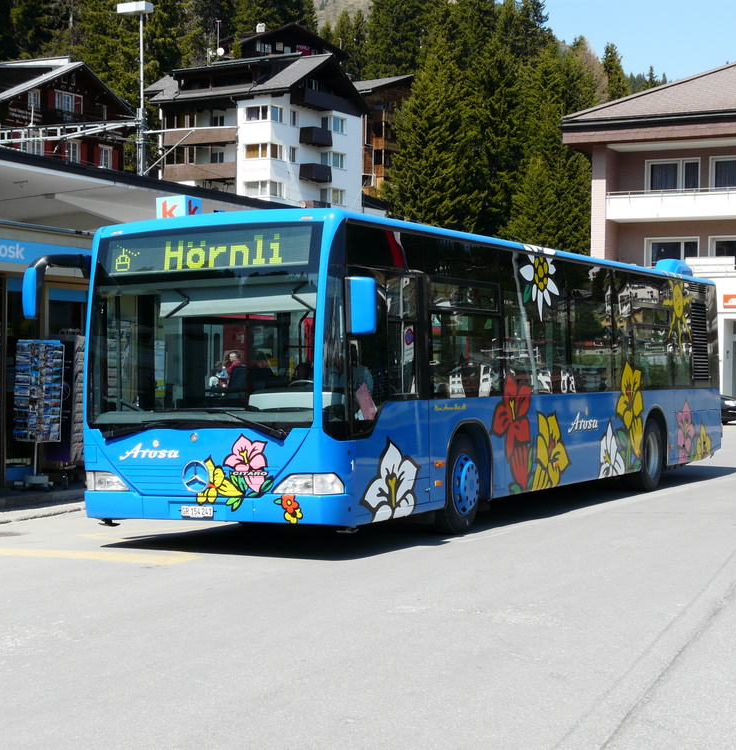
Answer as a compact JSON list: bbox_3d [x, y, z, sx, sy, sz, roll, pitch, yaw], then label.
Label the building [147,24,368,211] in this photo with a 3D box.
[{"bbox_3d":[-8.400,-16.900,119.500,13.200,15.500,11.300,0,0,33],"label":"building"}]

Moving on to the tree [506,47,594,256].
[{"bbox_3d":[10.400,-12.000,88.000,5.600,14.500,5.600,0,0,0],"label":"tree"}]

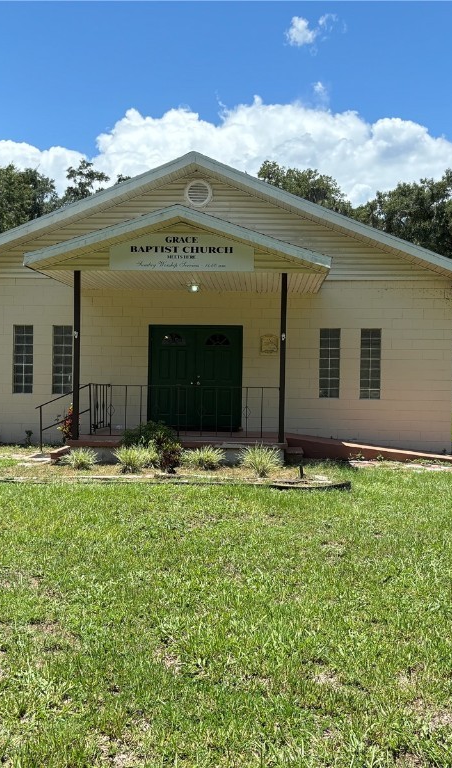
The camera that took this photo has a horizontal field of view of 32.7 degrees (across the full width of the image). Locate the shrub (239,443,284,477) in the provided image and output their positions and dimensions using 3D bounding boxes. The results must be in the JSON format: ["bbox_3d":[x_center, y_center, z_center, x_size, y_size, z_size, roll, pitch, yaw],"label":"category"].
[{"bbox_3d":[0.523,1.152,11.570,0.676,0.471,0.620,1,0,3],"label":"shrub"}]

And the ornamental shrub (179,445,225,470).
[{"bbox_3d":[-0.373,1.178,12.370,0.726,0.365,0.620,1,0,3],"label":"ornamental shrub"}]

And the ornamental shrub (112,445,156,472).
[{"bbox_3d":[-1.428,1.166,12.077,0.704,0.403,0.600,1,0,3],"label":"ornamental shrub"}]

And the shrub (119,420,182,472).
[{"bbox_3d":[-1.207,0.976,12.315,1.015,0.766,0.850,1,0,3],"label":"shrub"}]

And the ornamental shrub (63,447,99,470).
[{"bbox_3d":[-2.354,1.179,12.428,0.621,0.327,0.550,1,0,3],"label":"ornamental shrub"}]

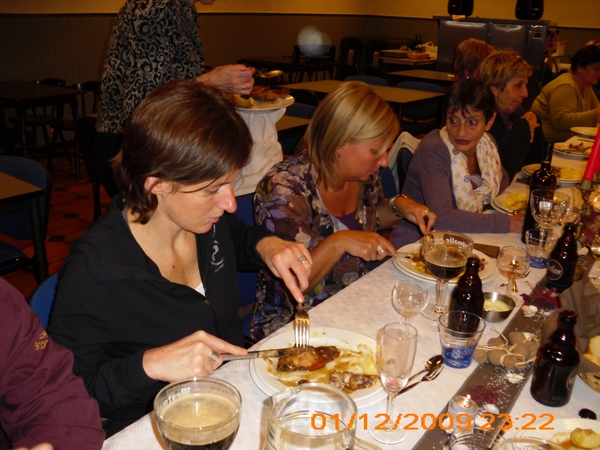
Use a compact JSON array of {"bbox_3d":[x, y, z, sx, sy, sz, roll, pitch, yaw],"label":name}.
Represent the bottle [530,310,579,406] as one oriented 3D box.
[{"bbox_3d":[0.452,0.226,1.088,0.069,0.164,0.069,4,19,0],"label":"bottle"}]

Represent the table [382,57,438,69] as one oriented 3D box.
[{"bbox_3d":[1.618,-2.218,9.882,0.800,0.750,0.800,15,22,30],"label":"table"}]

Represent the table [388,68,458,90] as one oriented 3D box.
[{"bbox_3d":[1.576,-1.218,6.733,1.140,0.750,0.790,16,23,33],"label":"table"}]

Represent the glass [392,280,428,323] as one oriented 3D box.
[{"bbox_3d":[0.222,0.175,1.267,0.073,0.119,0.073,4,19,0],"label":"glass"}]

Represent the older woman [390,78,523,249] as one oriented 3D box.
[{"bbox_3d":[0.586,0.086,2.288,0.640,1.180,0.520,17,23,35],"label":"older woman"}]

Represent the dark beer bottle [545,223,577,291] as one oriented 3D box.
[{"bbox_3d":[0.658,0.079,1.557,0.069,0.164,0.069,4,19,0],"label":"dark beer bottle"}]

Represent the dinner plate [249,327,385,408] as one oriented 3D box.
[{"bbox_3d":[0.044,0.254,1.137,0.272,0.032,0.272,3,19,-1],"label":"dinner plate"}]

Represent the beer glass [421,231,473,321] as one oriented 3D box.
[{"bbox_3d":[0.315,0.115,1.375,0.108,0.174,0.108,4,19,0],"label":"beer glass"}]

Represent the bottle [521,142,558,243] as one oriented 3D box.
[{"bbox_3d":[0.738,-0.099,1.901,0.075,0.310,0.075,16,23,33],"label":"bottle"}]

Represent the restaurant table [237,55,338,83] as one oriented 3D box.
[{"bbox_3d":[-0.140,-1.610,7.603,0.850,0.750,0.920,16,23,33],"label":"restaurant table"}]

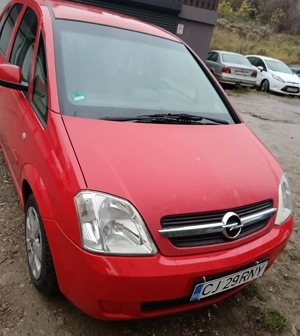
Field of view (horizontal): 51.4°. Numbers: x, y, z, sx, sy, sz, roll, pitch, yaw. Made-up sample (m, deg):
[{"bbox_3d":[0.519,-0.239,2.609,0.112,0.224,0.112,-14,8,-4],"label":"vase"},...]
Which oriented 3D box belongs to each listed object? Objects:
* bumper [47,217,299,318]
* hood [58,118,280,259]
[{"bbox_3d":[0.283,0.497,1.829,1.660,0.430,0.600,-3,24,-31],"label":"bumper"},{"bbox_3d":[0.272,0.040,1.802,1.420,0.490,0.800,-3,24,-31],"label":"hood"}]

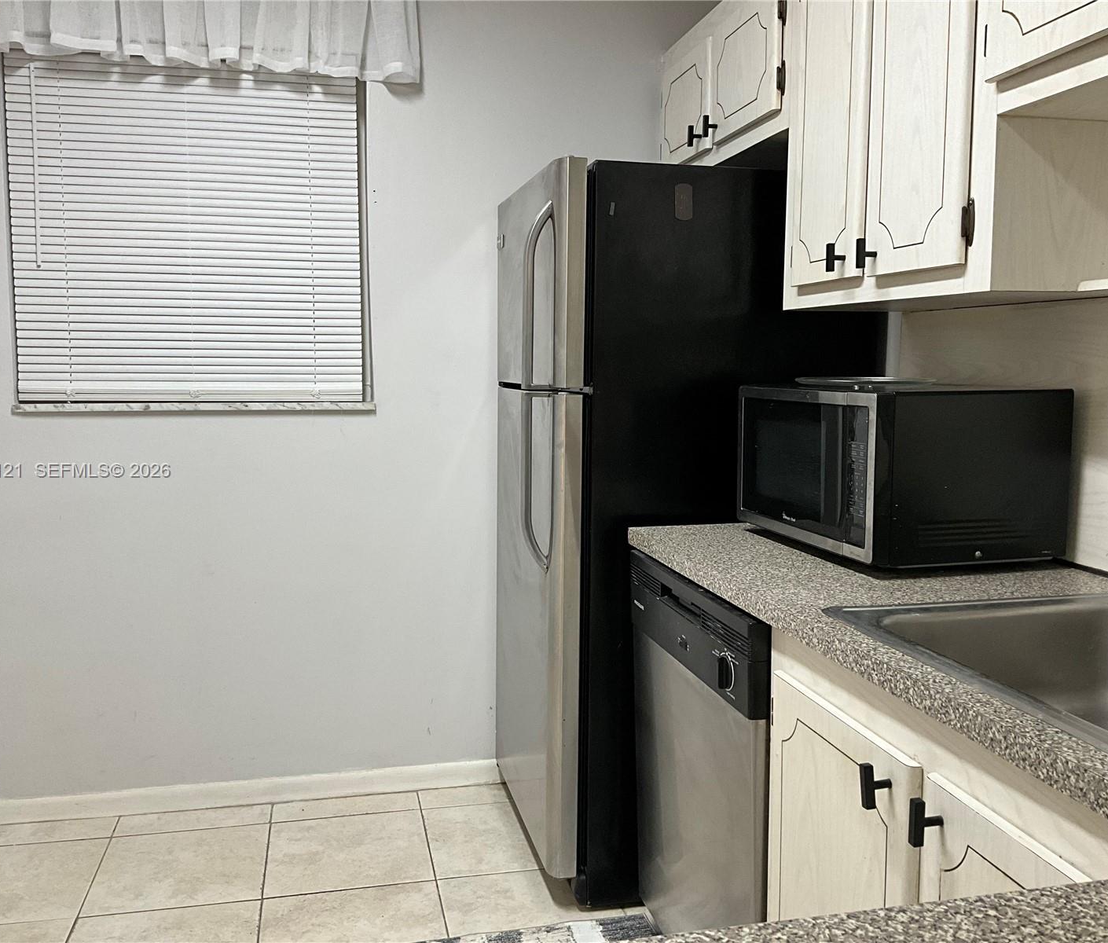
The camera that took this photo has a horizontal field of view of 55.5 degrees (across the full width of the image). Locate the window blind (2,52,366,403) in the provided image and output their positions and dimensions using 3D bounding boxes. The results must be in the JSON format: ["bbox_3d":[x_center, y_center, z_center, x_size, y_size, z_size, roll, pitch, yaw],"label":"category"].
[{"bbox_3d":[-0.964,-0.645,2.801,0.886,0.922,0.040,-1,6,-13],"label":"window blind"}]

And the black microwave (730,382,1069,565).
[{"bbox_3d":[0.647,-0.010,2.032,0.388,0.302,0.516,-1,6,-15],"label":"black microwave"}]

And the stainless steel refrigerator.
[{"bbox_3d":[0.272,0.122,2.751,0.823,1.678,0.732,-1,6,-13],"label":"stainless steel refrigerator"}]

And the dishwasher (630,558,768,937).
[{"bbox_3d":[0.525,0.617,2.030,0.610,0.843,0.612,-1,6,-13],"label":"dishwasher"}]

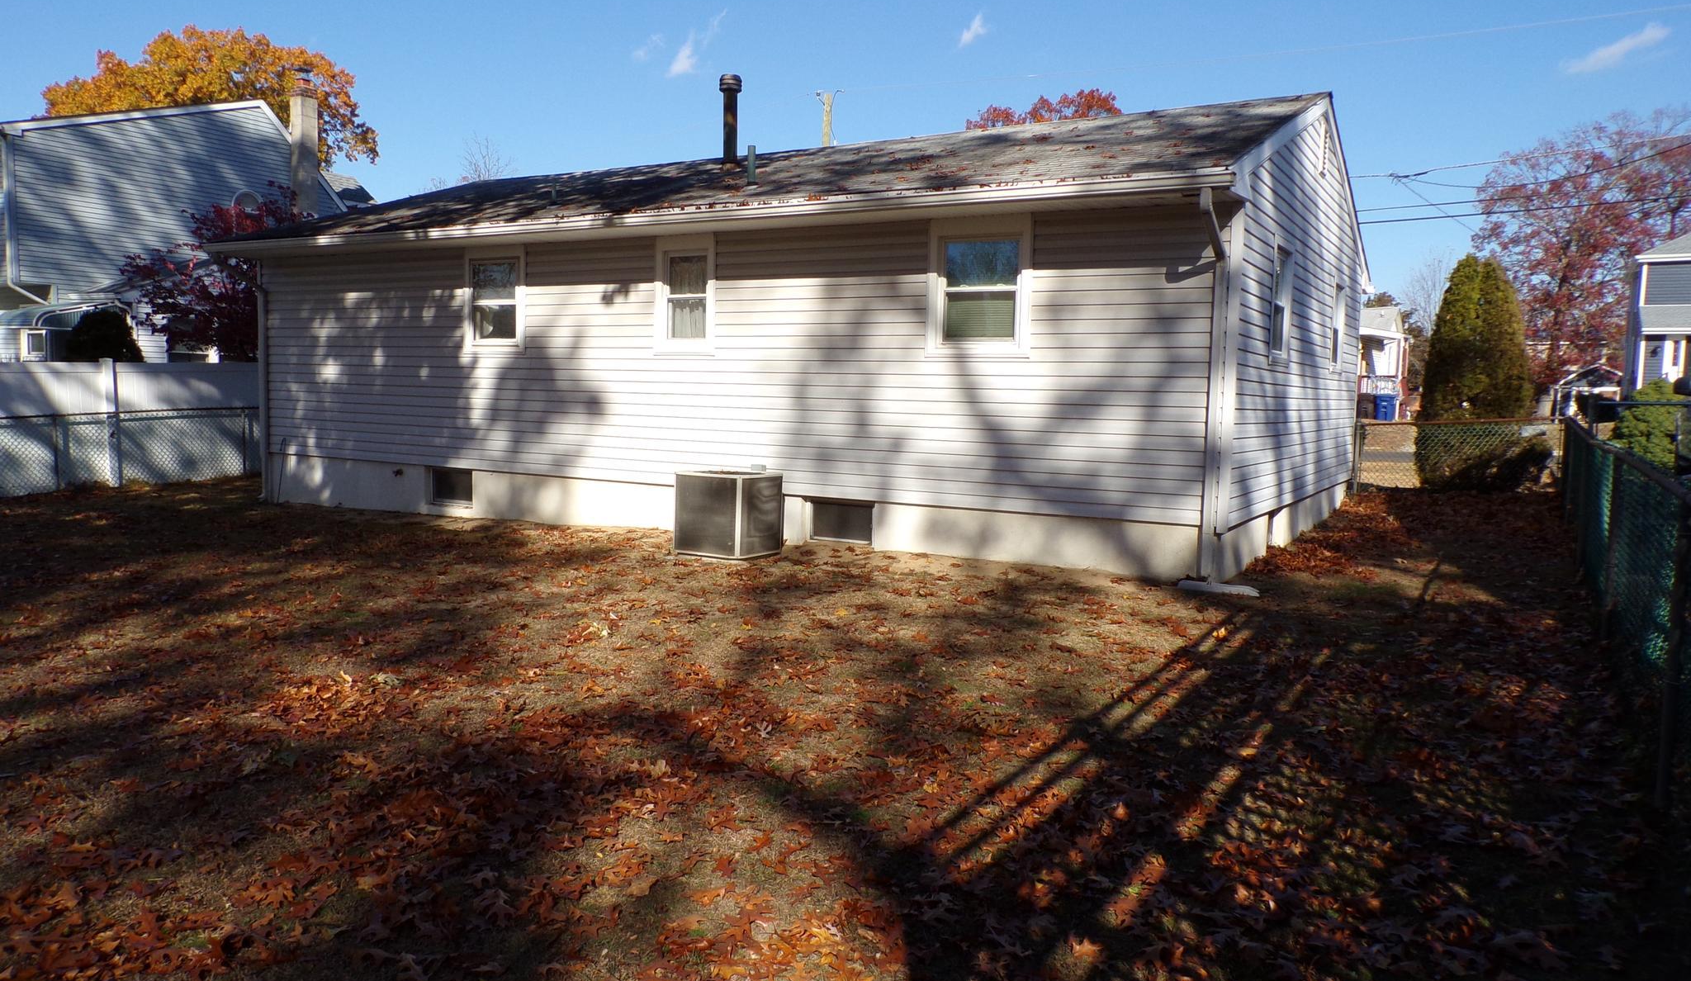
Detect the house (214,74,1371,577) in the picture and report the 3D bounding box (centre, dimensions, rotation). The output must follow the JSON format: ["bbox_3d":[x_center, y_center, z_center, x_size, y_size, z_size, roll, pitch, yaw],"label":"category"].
[{"bbox_3d":[-0.484,-2.064,15.059,12.409,4.608,8.227,4,5,30],"label":"house"}]

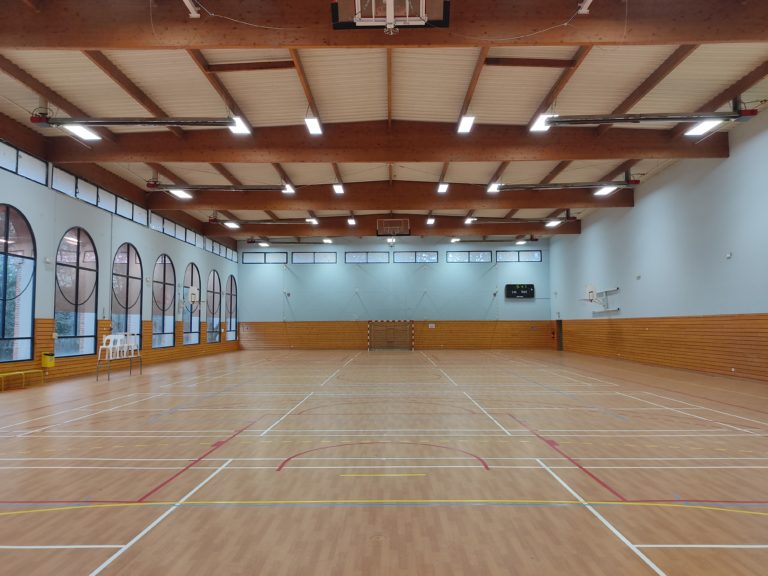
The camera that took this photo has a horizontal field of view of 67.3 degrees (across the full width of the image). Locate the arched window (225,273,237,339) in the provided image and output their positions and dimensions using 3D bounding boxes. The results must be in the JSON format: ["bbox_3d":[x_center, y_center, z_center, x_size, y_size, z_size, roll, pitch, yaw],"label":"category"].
[{"bbox_3d":[-10.782,1.428,40.737,0.149,4.627,2.929,0,-4,1],"label":"arched window"}]

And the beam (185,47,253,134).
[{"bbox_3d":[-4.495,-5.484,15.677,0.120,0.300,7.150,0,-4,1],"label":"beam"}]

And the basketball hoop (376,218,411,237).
[{"bbox_3d":[0.528,-3.274,31.371,1.837,1.092,0.496,0,-18,1],"label":"basketball hoop"}]

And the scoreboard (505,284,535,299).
[{"bbox_3d":[9.786,0.251,41.522,2.040,0.970,0.120,0,-4,1],"label":"scoreboard"}]

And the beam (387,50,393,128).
[{"bbox_3d":[0.144,-5.653,15.243,0.119,0.258,7.675,0,-4,1],"label":"beam"}]

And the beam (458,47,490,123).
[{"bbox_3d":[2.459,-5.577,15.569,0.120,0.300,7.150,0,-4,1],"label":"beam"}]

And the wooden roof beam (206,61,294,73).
[{"bbox_3d":[-3.344,-5.566,14.531,2.200,0.190,0.090,-3,-4,1],"label":"wooden roof beam"}]

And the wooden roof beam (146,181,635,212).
[{"bbox_3d":[0.314,-4.302,26.898,22.640,1.370,0.179,0,-4,1],"label":"wooden roof beam"}]

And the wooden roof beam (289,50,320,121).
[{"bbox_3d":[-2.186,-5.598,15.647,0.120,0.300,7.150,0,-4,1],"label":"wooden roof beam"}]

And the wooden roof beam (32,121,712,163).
[{"bbox_3d":[0.106,-4.896,19.271,22.450,1.360,0.220,0,-4,1],"label":"wooden roof beam"}]

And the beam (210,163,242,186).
[{"bbox_3d":[-6.501,-4.786,23.123,0.119,0.258,7.675,0,-4,1],"label":"beam"}]

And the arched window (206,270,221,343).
[{"bbox_3d":[-10.844,1.212,36.821,0.149,4.617,2.979,0,-4,1],"label":"arched window"}]

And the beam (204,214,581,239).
[{"bbox_3d":[0.438,-3.771,34.693,22.640,1.370,0.179,0,-4,1],"label":"beam"}]

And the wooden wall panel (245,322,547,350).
[{"bbox_3d":[0.772,3.503,41.996,22.839,2.105,0.099,0,-4,1],"label":"wooden wall panel"}]

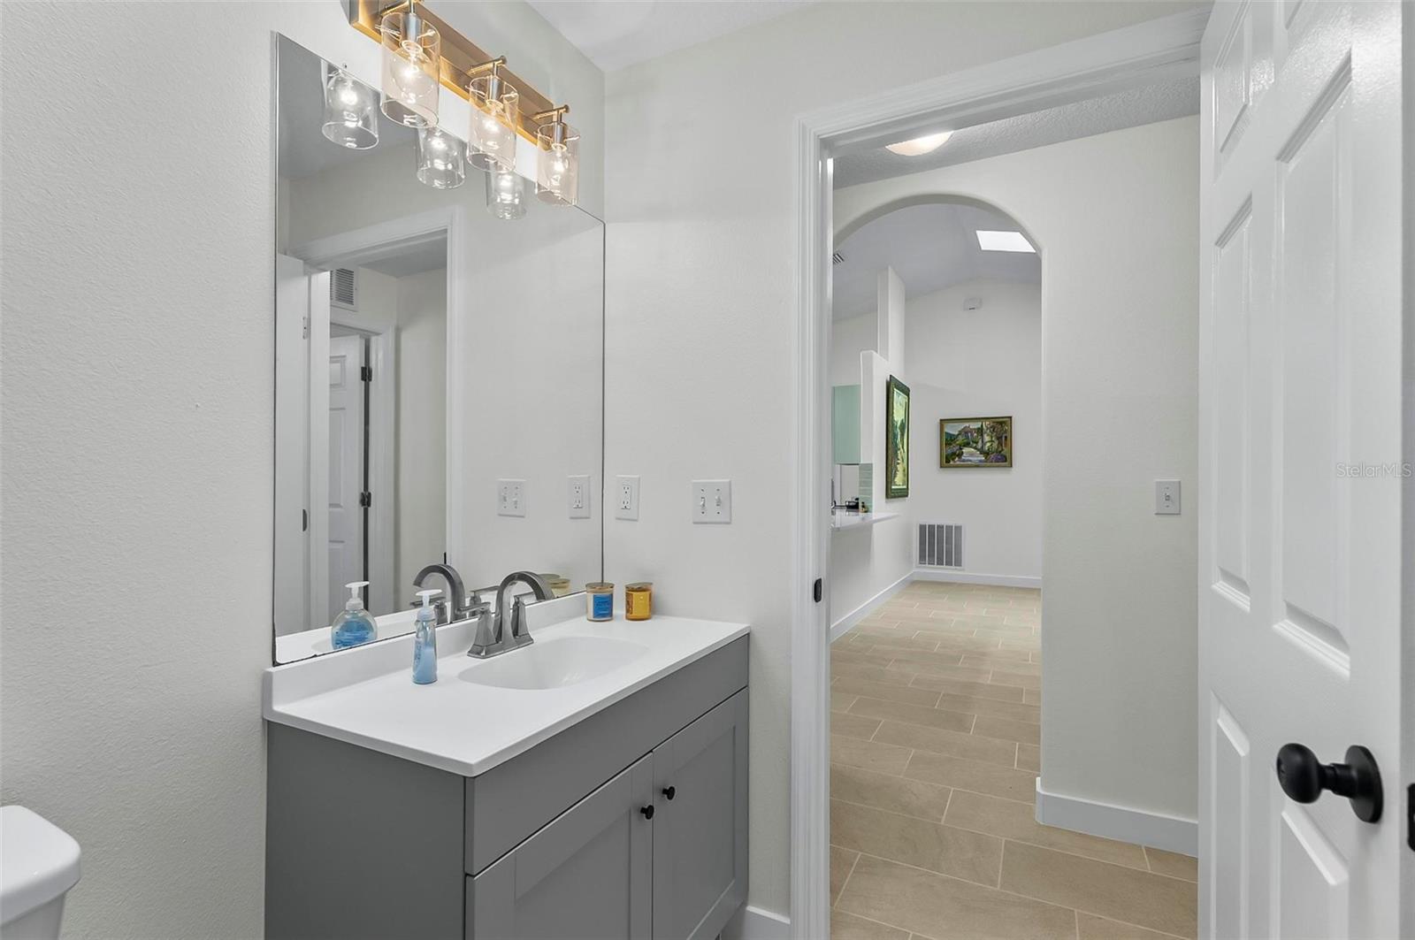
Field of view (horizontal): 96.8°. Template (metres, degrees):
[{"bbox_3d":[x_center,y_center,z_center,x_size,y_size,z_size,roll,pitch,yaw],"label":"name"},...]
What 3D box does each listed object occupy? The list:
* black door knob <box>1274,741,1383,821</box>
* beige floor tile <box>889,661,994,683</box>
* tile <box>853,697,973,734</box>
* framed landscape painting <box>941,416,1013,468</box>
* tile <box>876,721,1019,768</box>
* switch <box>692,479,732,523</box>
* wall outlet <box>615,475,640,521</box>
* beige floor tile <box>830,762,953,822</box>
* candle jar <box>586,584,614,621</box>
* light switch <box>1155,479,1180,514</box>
[{"bbox_3d":[0.601,0.300,0.613,0.065,0.070,0.070,-1,-2,27],"label":"black door knob"},{"bbox_3d":[1.501,1.295,4.057,0.603,0.010,0.298,-1,-2,27],"label":"beige floor tile"},{"bbox_3d":[1.077,1.296,3.318,0.607,0.010,0.297,0,-1,27],"label":"tile"},{"bbox_3d":[3.159,-0.316,7.365,0.780,0.587,0.030,0,-1,27],"label":"framed landscape painting"},{"bbox_3d":[1.097,1.270,2.915,0.603,0.010,0.298,-1,-2,27],"label":"tile"},{"bbox_3d":[0.009,0.086,1.707,0.118,0.119,0.018,0,-1,27],"label":"switch"},{"bbox_3d":[-0.229,0.082,1.807,0.079,0.124,0.008,-1,-2,27],"label":"wall outlet"},{"bbox_3d":[0.626,1.262,2.484,0.603,0.010,0.298,-1,-2,27],"label":"beige floor tile"},{"bbox_3d":[-0.295,0.363,1.731,0.077,0.095,0.077,0,-1,0],"label":"candle jar"},{"bbox_3d":[1.548,0.092,2.108,0.071,0.118,0.018,0,-1,27],"label":"light switch"}]

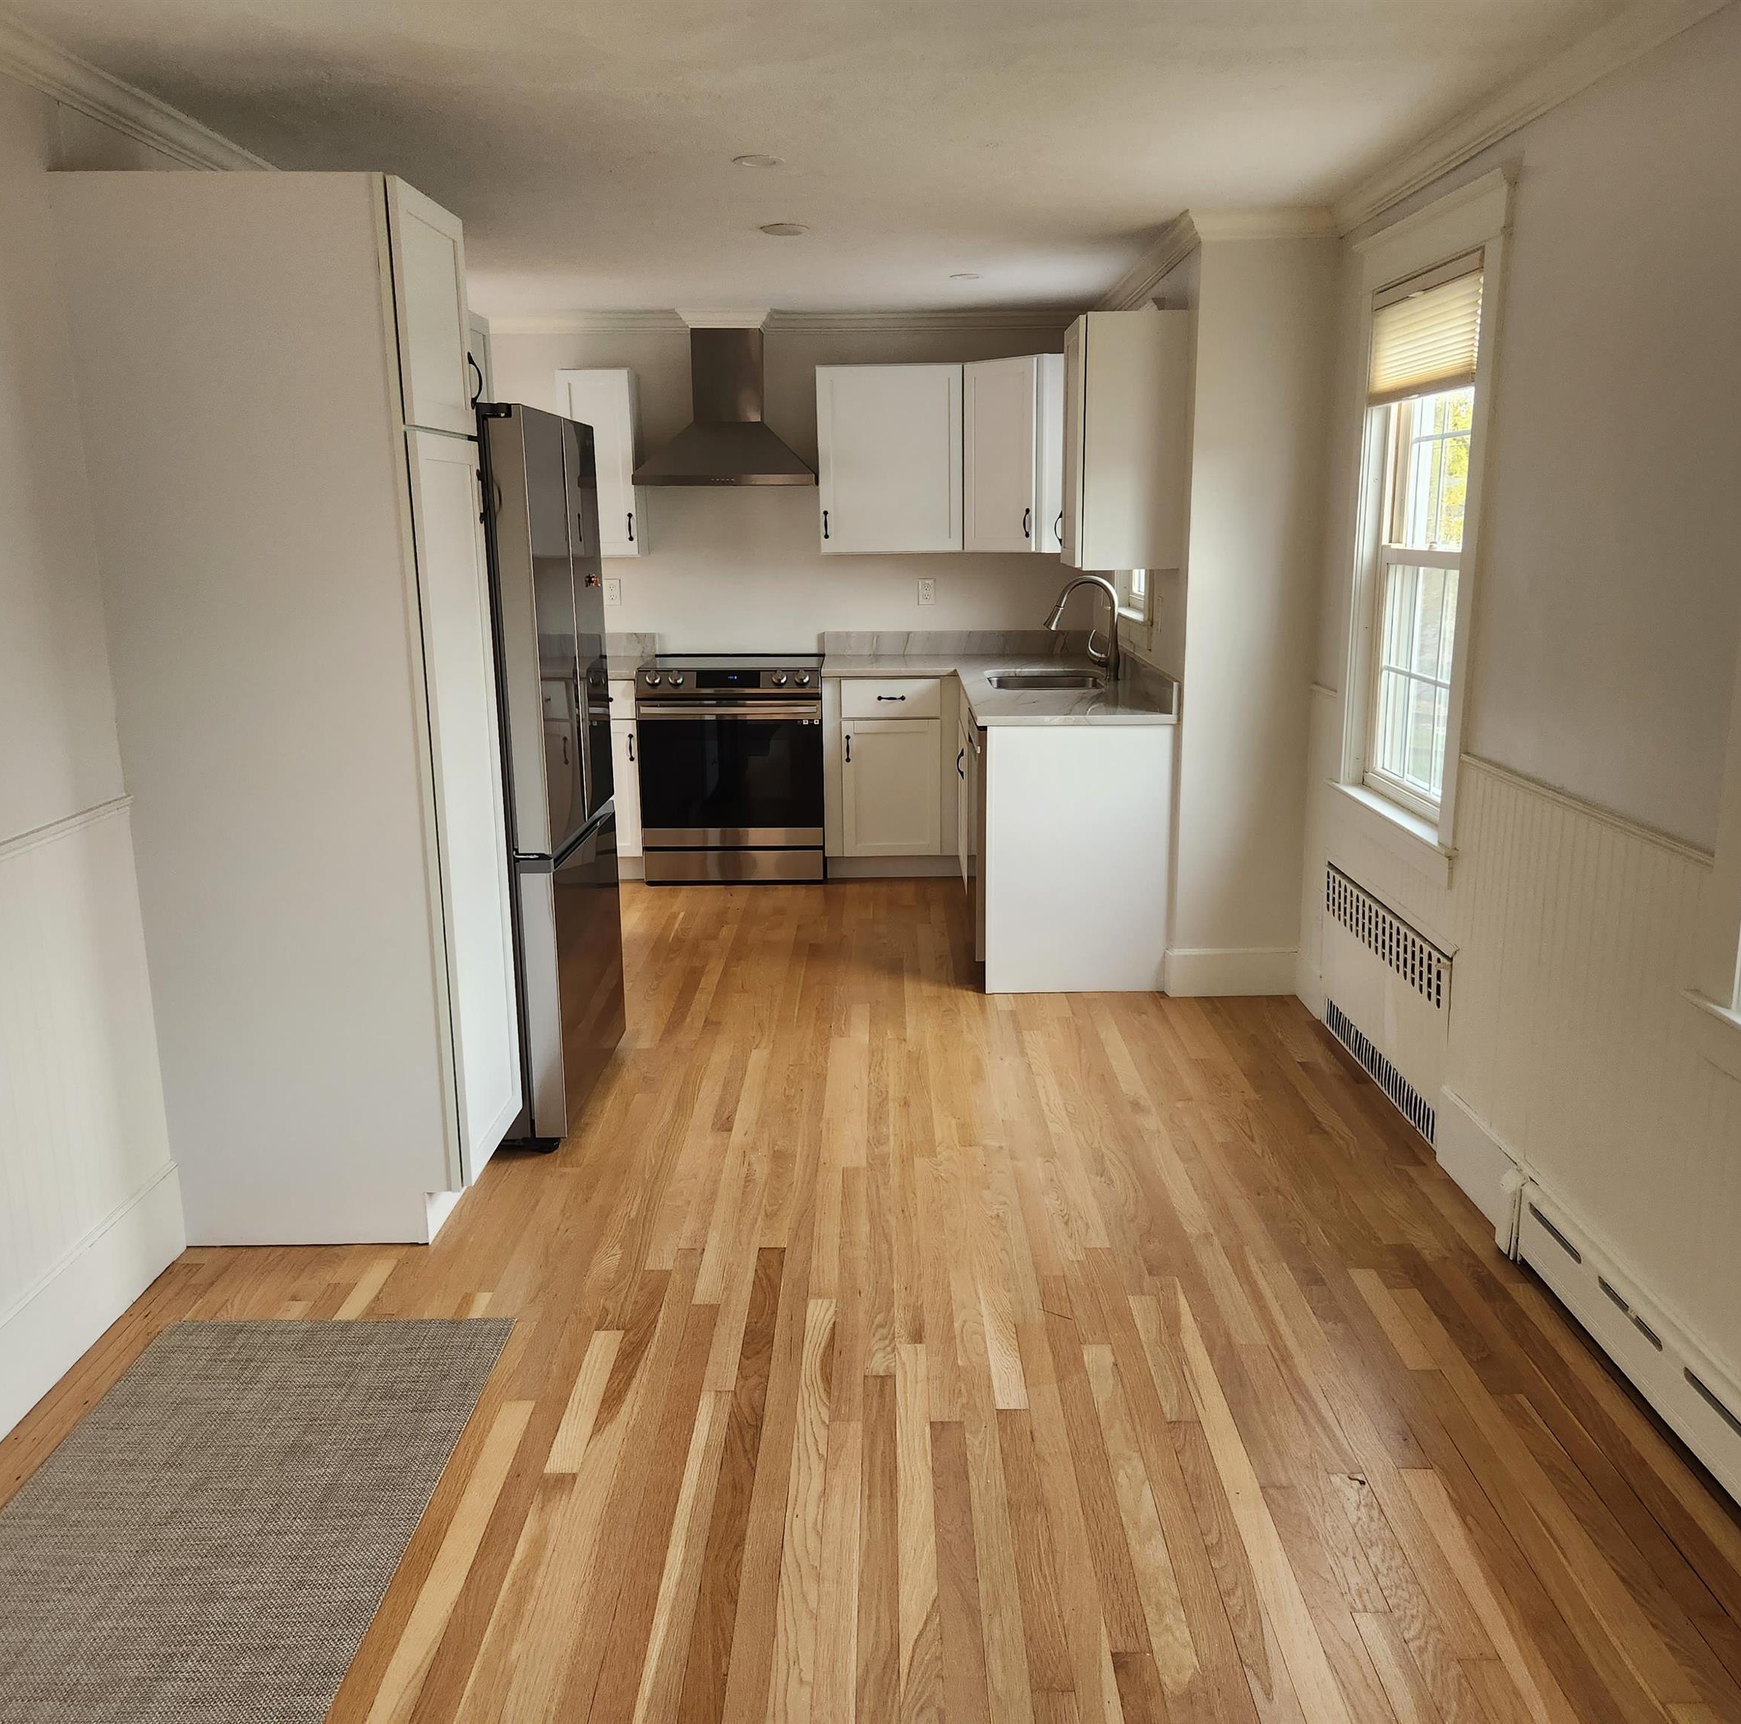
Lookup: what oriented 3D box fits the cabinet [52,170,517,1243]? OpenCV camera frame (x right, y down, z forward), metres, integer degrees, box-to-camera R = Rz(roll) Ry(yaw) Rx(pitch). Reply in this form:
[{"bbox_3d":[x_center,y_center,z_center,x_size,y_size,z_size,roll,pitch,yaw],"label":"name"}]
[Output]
[{"bbox_3d":[-1.194,-0.272,3.318,0.649,2.160,0.457,0,13,1],"label":"cabinet"}]

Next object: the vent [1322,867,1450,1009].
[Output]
[{"bbox_3d":[1.377,0.183,4.135,0.026,0.136,1.030,0,13,1],"label":"vent"}]

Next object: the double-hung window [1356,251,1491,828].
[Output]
[{"bbox_3d":[1.426,-0.797,3.936,0.100,1.360,0.810,0,13,1],"label":"double-hung window"}]

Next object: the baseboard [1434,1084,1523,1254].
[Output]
[{"bbox_3d":[1.382,0.692,3.455,0.020,0.172,0.495,0,13,1],"label":"baseboard"}]

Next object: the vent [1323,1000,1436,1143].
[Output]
[{"bbox_3d":[1.381,0.543,4.181,0.026,0.088,0.980,0,13,1],"label":"vent"}]

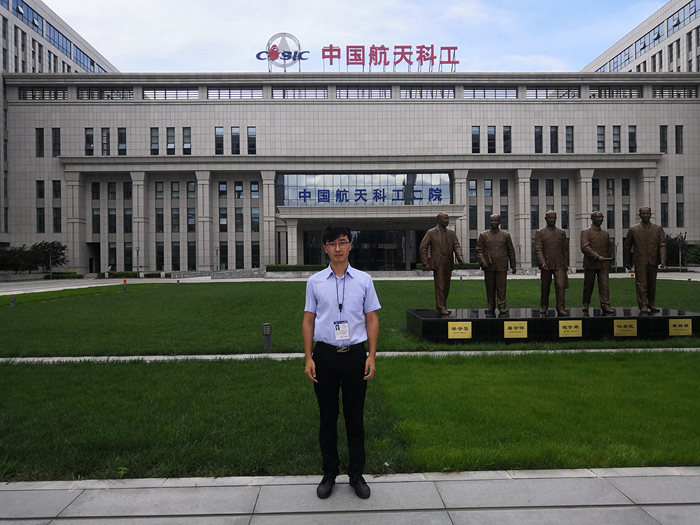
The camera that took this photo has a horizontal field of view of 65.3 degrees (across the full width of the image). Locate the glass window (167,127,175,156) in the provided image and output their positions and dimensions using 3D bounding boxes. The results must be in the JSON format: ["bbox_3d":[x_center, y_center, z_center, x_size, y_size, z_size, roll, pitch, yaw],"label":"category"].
[{"bbox_3d":[-22.895,-15.499,69.680,1.062,3.537,0.150,-1,0,-2],"label":"glass window"}]

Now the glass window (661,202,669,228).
[{"bbox_3d":[40.039,-6.022,69.512,1.000,3.081,0.150,-1,0,-2],"label":"glass window"}]

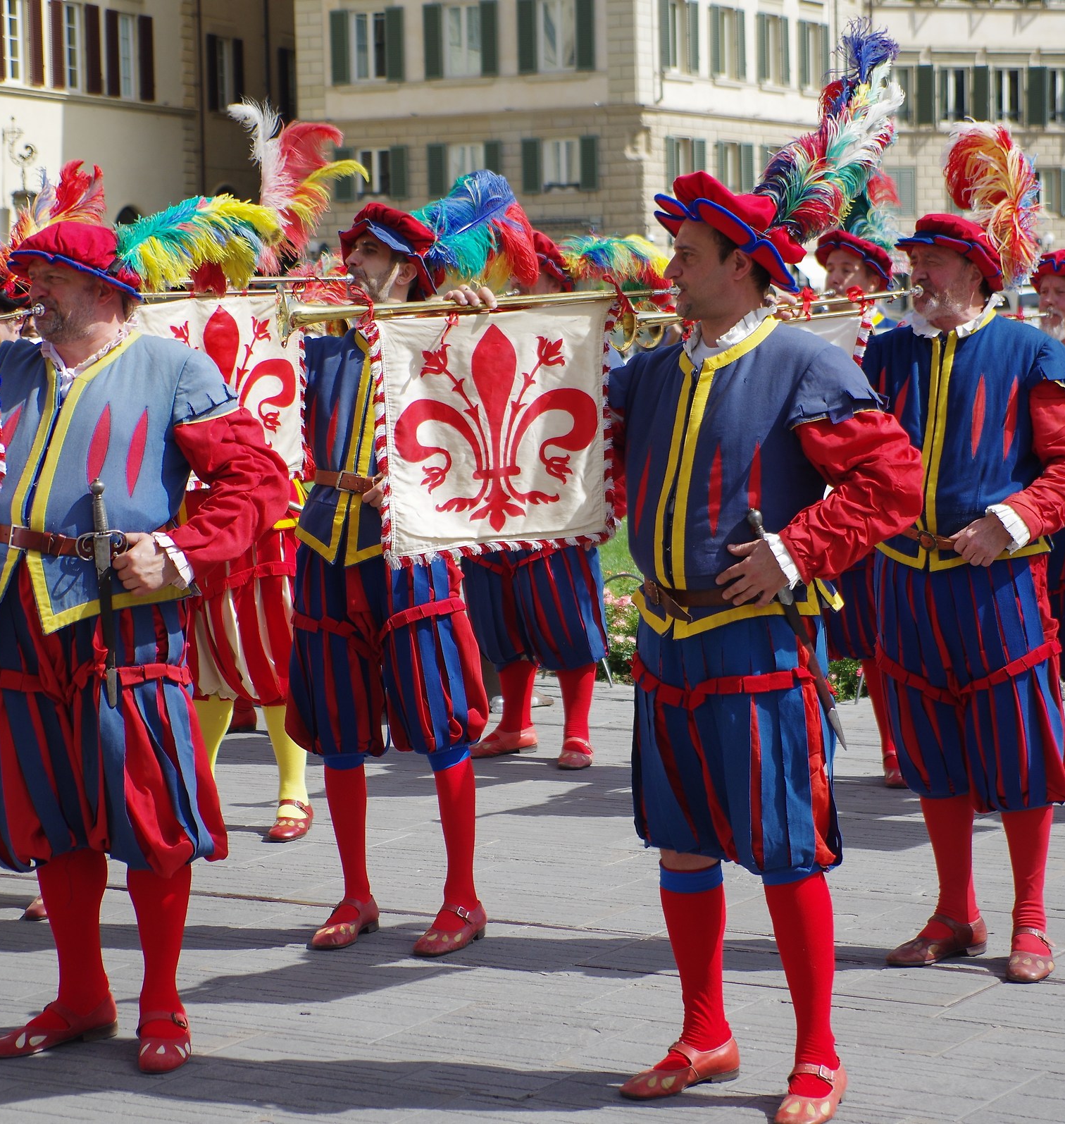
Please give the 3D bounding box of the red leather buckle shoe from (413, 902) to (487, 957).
[{"bbox_3d":[-0.207,0.903,7.830,0.100,0.105,0.270,3,6,38],"label":"red leather buckle shoe"}]

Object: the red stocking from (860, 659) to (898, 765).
[{"bbox_3d":[1.171,0.503,10.500,0.130,0.360,0.140,3,7,40],"label":"red stocking"}]

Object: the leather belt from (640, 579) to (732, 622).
[{"bbox_3d":[0.387,0.071,6.240,0.360,0.075,0.280,4,7,45],"label":"leather belt"}]

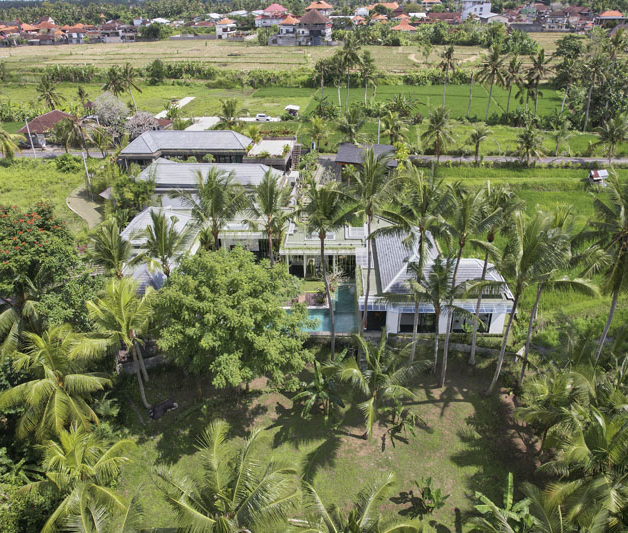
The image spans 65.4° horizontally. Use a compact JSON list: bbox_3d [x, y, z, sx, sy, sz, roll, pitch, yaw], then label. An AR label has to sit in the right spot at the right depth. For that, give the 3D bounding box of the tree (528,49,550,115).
[{"bbox_3d":[53.630,-43.053,116.551,5.500,15.500,5.500,-1,29,0],"label":"tree"}]

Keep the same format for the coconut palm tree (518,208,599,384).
[{"bbox_3d":[18.010,2.980,37.770,6.470,15.840,6.470,0,27,0],"label":"coconut palm tree"}]

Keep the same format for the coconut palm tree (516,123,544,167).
[{"bbox_3d":[41.110,-23.220,92.750,5.800,8.300,5.800,0,29,0],"label":"coconut palm tree"}]

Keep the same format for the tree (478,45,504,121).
[{"bbox_3d":[46.420,-48.380,129.620,7.450,19.130,7.450,0,27,0],"label":"tree"}]

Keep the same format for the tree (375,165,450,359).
[{"bbox_3d":[8.411,0.636,39.411,5.900,17.800,5.900,-1,29,0],"label":"tree"}]

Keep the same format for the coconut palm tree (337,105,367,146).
[{"bbox_3d":[7.800,-28.110,101.030,6.370,9.560,6.370,0,27,0],"label":"coconut palm tree"}]

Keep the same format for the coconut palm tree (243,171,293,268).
[{"bbox_3d":[-4.640,-4.130,52.190,5.650,13.130,5.650,0,27,0],"label":"coconut palm tree"}]

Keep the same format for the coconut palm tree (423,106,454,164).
[{"bbox_3d":[23.380,-24.750,91.810,6.190,10.270,6.190,0,29,0],"label":"coconut palm tree"}]

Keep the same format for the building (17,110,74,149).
[{"bbox_3d":[-55.980,-29.150,103.850,11.800,6.300,9.000,0,29,0],"label":"building"}]

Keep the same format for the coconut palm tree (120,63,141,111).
[{"bbox_3d":[-47.321,-45.501,126.313,5.700,13.200,5.700,-1,29,0],"label":"coconut palm tree"}]

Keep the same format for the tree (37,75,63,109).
[{"bbox_3d":[-70.630,-45.480,131.910,7.790,11.860,7.790,0,27,0],"label":"tree"}]

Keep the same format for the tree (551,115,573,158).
[{"bbox_3d":[47.910,-25.170,94.620,4.390,8.290,4.390,0,29,0],"label":"tree"}]

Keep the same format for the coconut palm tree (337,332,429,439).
[{"bbox_3d":[4.290,8.750,33.760,6.400,8.400,6.400,0,29,0],"label":"coconut palm tree"}]

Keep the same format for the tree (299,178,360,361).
[{"bbox_3d":[1.130,1.050,40.390,5.090,16.840,5.090,0,27,0],"label":"tree"}]

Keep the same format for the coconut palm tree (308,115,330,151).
[{"bbox_3d":[1.150,-27.660,101.760,5.000,7.500,5.000,0,29,0],"label":"coconut palm tree"}]

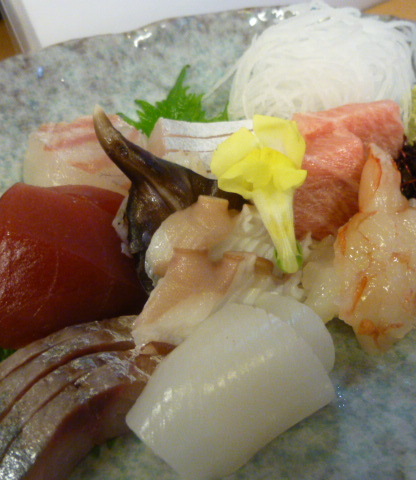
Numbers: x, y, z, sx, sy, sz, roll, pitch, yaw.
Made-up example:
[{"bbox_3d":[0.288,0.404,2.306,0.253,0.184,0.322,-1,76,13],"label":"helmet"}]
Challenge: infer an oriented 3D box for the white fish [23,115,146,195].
[{"bbox_3d":[-0.046,-0.029,0.178,0.042,0.021,0.033,-8,47,-5],"label":"white fish"}]

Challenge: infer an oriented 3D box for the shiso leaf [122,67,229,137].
[{"bbox_3d":[-0.014,-0.056,0.201,0.046,0.019,0.046,-2,47,0],"label":"shiso leaf"}]

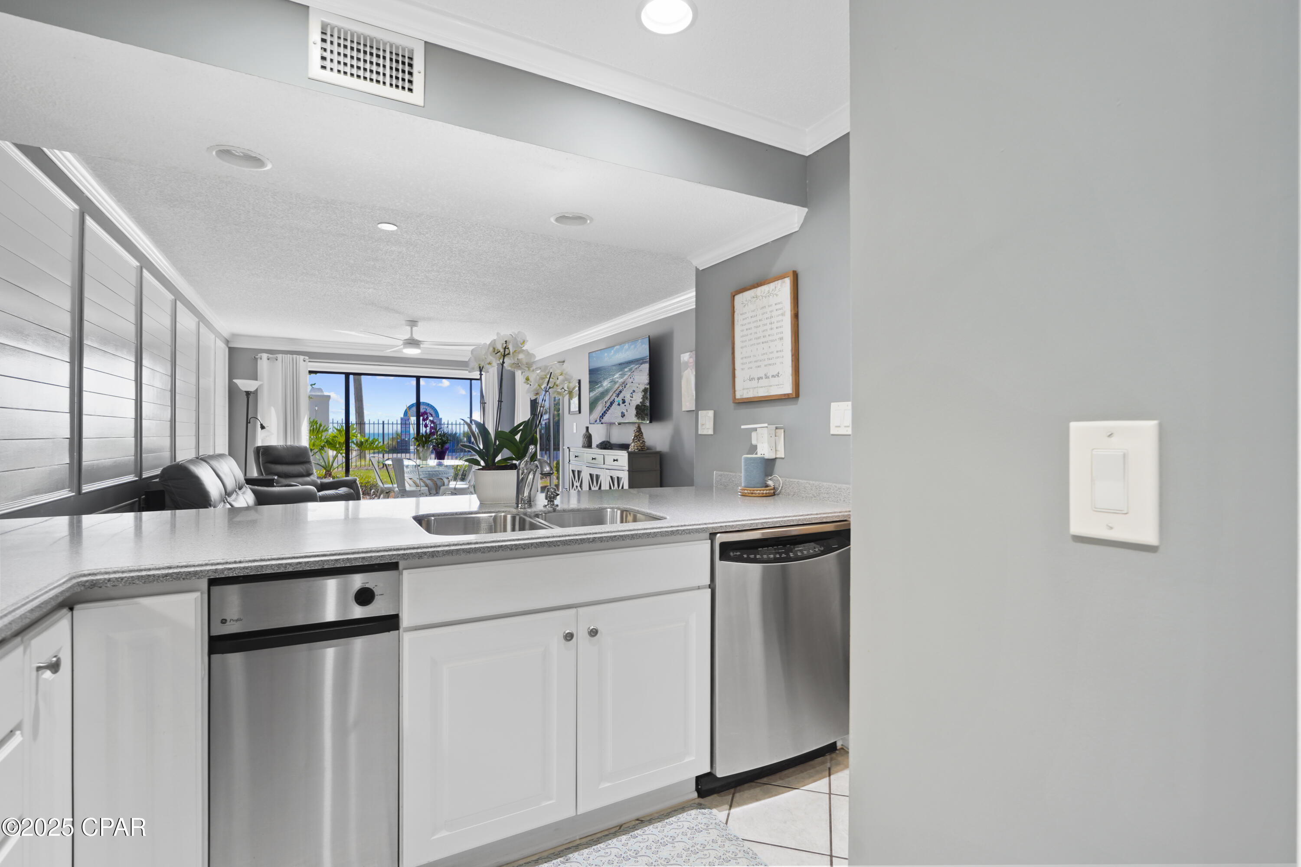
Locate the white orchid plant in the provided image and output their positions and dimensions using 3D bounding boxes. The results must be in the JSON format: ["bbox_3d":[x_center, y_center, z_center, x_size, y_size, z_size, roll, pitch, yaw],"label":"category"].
[{"bbox_3d":[-0.529,-0.135,2.500,0.400,0.555,0.280,0,0,-29],"label":"white orchid plant"}]

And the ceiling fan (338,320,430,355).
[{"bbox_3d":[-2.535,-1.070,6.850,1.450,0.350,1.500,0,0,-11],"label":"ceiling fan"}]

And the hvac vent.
[{"bbox_3d":[-0.793,-1.057,1.726,0.299,0.194,0.016,0,0,-29],"label":"hvac vent"}]

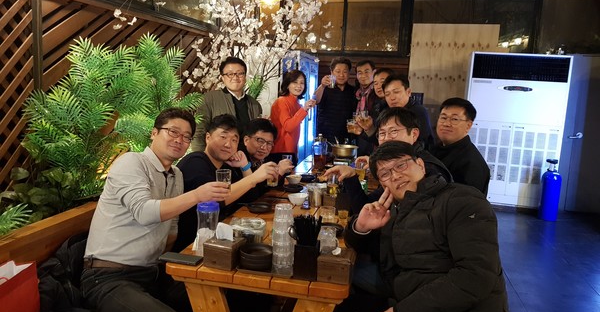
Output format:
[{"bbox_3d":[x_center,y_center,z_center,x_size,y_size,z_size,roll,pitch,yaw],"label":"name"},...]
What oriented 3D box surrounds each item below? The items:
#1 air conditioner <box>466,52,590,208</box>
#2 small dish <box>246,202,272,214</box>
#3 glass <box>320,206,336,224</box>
[{"bbox_3d":[2.673,-0.305,5.737,1.091,1.886,0.420,4,9,13],"label":"air conditioner"},{"bbox_3d":[-0.220,0.286,2.480,0.138,0.034,0.138,3,8,0],"label":"small dish"},{"bbox_3d":[0.144,0.304,2.240,0.074,0.095,0.074,4,9,12],"label":"glass"}]

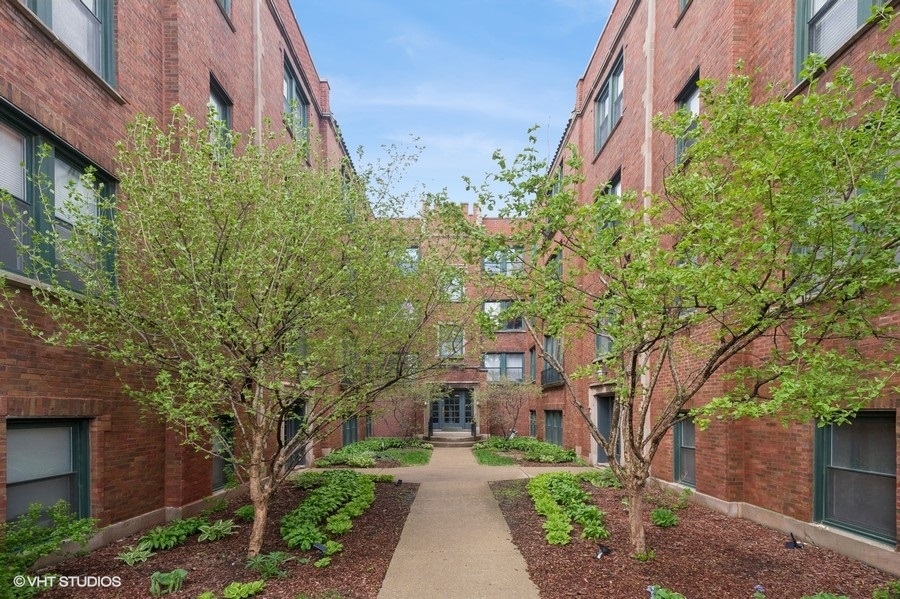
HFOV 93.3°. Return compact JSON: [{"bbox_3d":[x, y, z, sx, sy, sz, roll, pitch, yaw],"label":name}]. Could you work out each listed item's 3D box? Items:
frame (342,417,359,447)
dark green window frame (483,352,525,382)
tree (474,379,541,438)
[{"bbox_3d":[-4.480,5.720,19.000,0.160,1.500,2.900,0,-5,0],"label":"frame"},{"bbox_3d":[3.250,4.130,25.500,2.500,1.800,0.170,0,0,0],"label":"dark green window frame"},{"bbox_3d":[3.020,5.850,22.300,3.450,3.350,3.200,0,0,0],"label":"tree"}]

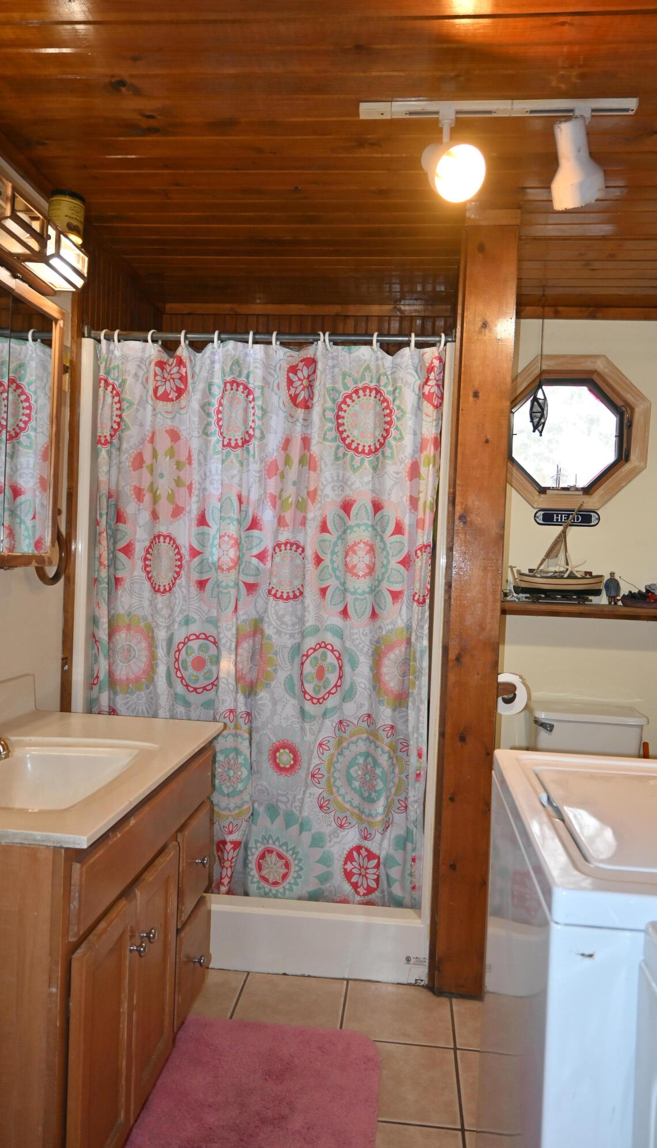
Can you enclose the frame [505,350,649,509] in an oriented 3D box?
[{"bbox_3d":[0.963,-0.566,3.190,0.613,0.610,0.070,2,1,6],"label":"frame"}]

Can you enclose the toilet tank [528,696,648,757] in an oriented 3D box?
[{"bbox_3d":[0.982,0.701,3.074,0.439,0.365,0.210,2,1,6],"label":"toilet tank"}]

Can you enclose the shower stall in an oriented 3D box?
[{"bbox_3d":[-0.193,0.244,2.897,1.170,1.990,0.830,2,1,6],"label":"shower stall"}]

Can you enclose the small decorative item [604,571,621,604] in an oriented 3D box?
[{"bbox_3d":[1.103,0.054,3.093,0.062,0.129,0.050,2,1,6],"label":"small decorative item"}]

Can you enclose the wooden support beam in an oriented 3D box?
[{"bbox_3d":[0.440,0.109,2.430,0.155,2.330,0.120,2,1,6],"label":"wooden support beam"}]

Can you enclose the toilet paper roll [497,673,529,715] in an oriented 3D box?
[{"bbox_3d":[0.557,0.372,2.516,0.129,0.129,0.105,2,1,6],"label":"toilet paper roll"}]

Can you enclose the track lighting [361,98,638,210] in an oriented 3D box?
[{"bbox_3d":[0.373,-0.931,1.791,0.607,0.245,0.200,2,1,6],"label":"track lighting"}]

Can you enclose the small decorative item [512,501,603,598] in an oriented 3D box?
[{"bbox_3d":[0.894,-0.086,3.112,0.359,0.385,0.115,2,1,6],"label":"small decorative item"}]

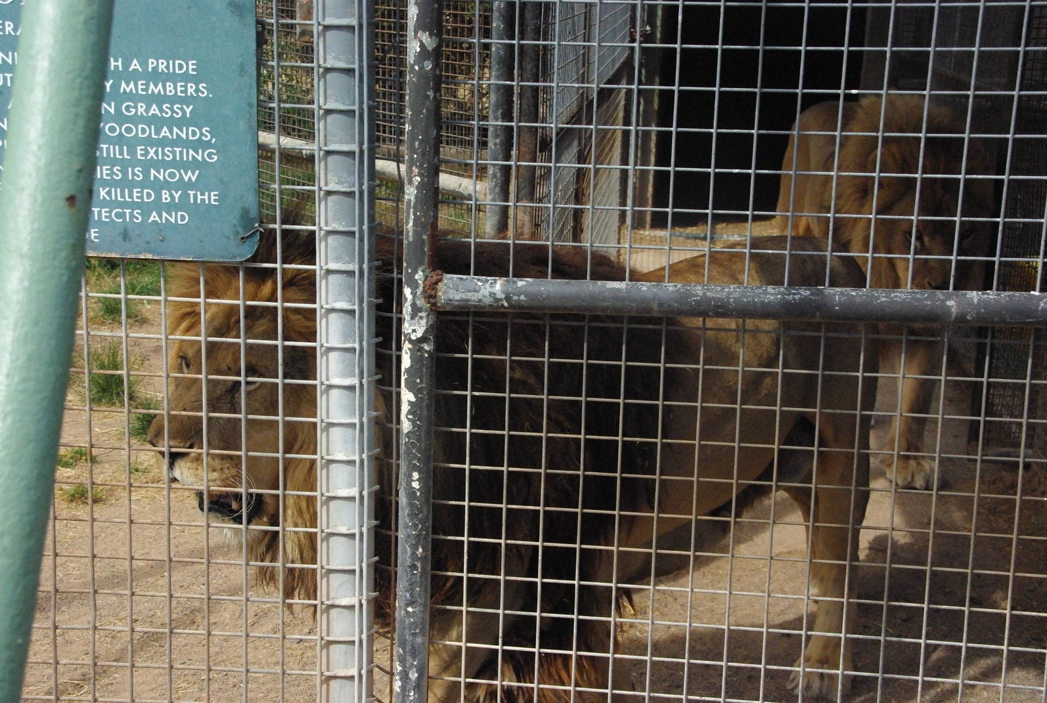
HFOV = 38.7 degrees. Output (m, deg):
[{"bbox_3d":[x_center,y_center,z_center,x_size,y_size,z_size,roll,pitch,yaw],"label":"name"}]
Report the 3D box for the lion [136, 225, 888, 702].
[{"bbox_3d":[0.091,0.286,2.841,1.720,1.110,0.520,-9,18,-37],"label":"lion"}]

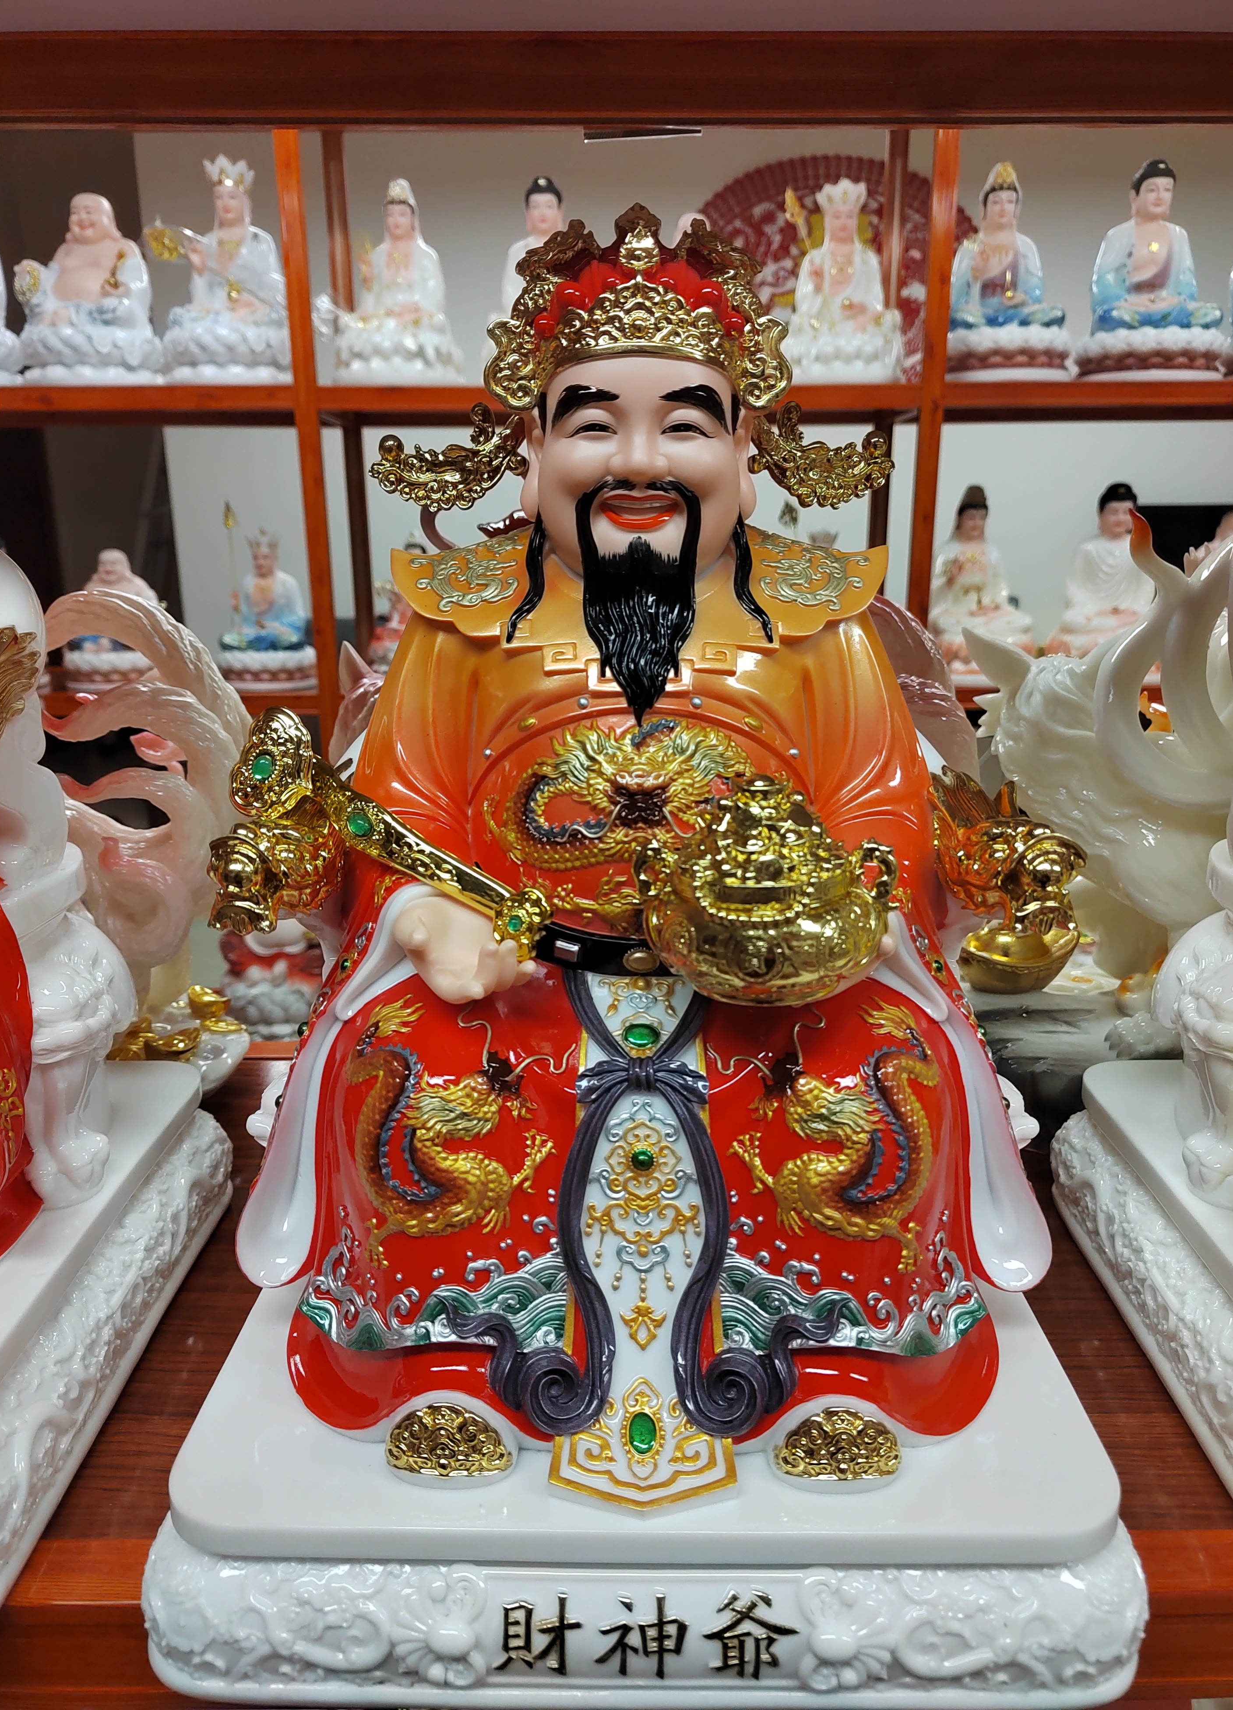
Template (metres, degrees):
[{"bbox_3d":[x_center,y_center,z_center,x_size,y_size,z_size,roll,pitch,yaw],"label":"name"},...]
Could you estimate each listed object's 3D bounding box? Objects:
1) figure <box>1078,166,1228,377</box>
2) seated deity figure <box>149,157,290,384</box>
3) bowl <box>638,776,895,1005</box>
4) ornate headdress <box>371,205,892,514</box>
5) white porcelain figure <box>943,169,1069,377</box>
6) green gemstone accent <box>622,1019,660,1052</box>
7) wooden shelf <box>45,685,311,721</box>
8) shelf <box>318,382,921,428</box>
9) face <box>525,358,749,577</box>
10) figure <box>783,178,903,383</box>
[{"bbox_3d":[0.737,-0.796,1.571,0.199,0.293,0.180,0,16,0],"label":"figure"},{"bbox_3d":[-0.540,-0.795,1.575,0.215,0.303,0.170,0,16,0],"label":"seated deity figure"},{"bbox_3d":[0.062,0.016,0.473,0.107,0.091,0.096,0,16,0],"label":"bowl"},{"bbox_3d":[0.007,-0.231,0.540,0.250,0.130,0.135,0,16,0],"label":"ornate headdress"},{"bbox_3d":[0.540,-0.794,1.572,0.170,0.291,0.165,0,16,0],"label":"white porcelain figure"},{"bbox_3d":[0.012,0.084,0.526,0.018,0.013,0.006,0,-11,0],"label":"green gemstone accent"},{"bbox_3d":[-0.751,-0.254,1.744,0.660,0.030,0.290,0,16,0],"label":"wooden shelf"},{"bbox_3d":[0.004,-0.641,1.632,0.793,0.030,0.290,0,16,0],"label":"shelf"},{"bbox_3d":[0.010,-0.176,0.517,0.107,0.102,0.074,0,16,0],"label":"face"},{"bbox_3d":[0.314,-0.784,1.576,0.161,0.272,0.160,0,16,0],"label":"figure"}]

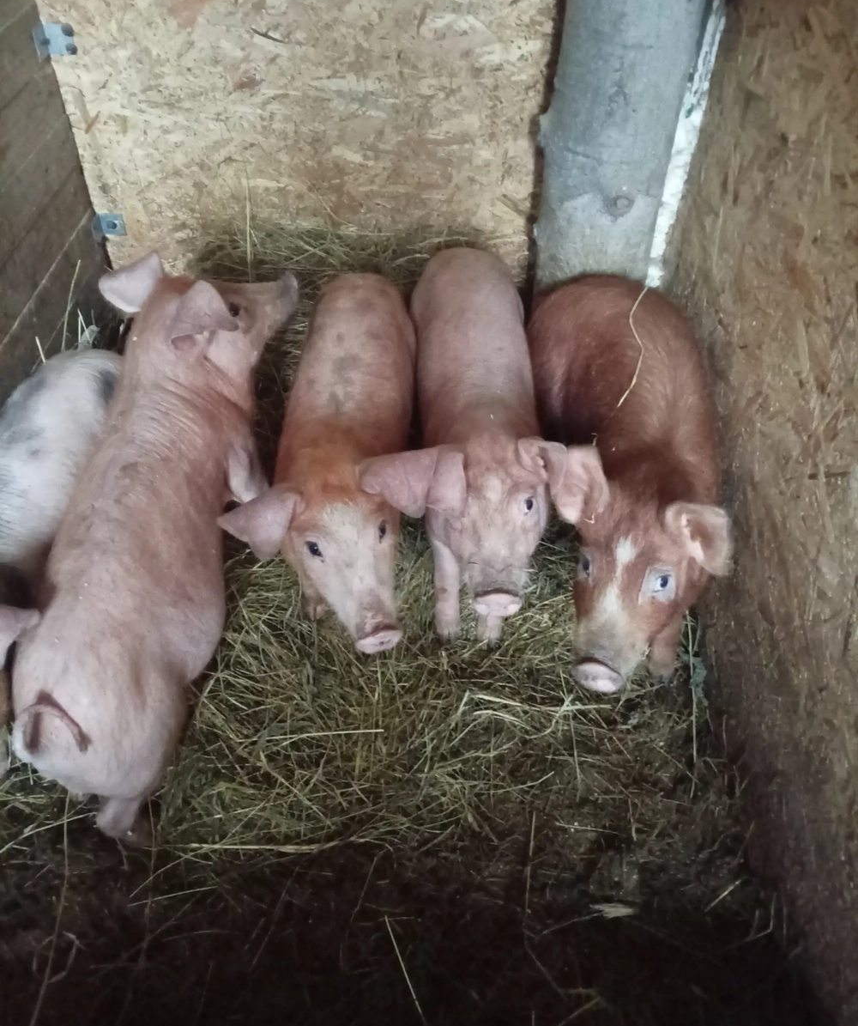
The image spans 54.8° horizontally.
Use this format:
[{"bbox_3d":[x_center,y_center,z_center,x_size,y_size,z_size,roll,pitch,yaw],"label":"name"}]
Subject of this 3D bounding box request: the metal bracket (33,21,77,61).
[{"bbox_3d":[-0.774,-0.981,1.722,0.064,0.056,0.064,0,44,0],"label":"metal bracket"}]

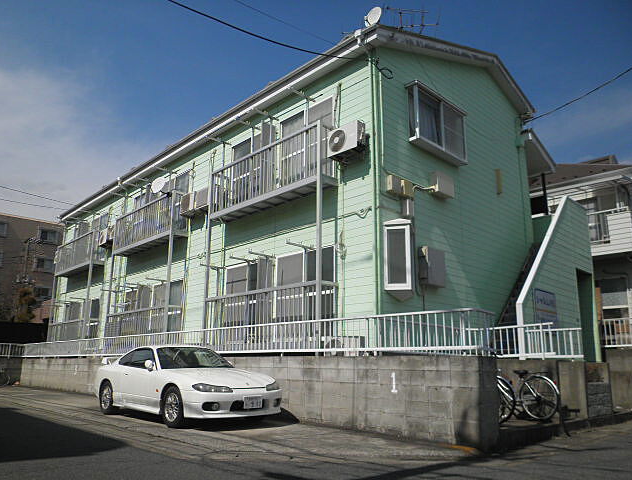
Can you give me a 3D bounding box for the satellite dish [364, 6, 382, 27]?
[{"bbox_3d":[1.308,-5.080,10.936,0.240,0.430,0.410,11,-18,-37],"label":"satellite dish"}]

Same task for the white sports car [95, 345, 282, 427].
[{"bbox_3d":[-2.450,2.552,8.787,1.700,1.285,4.445,13,-19,-42],"label":"white sports car"}]

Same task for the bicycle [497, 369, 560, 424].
[{"bbox_3d":[3.177,2.381,7.952,0.560,1.050,1.750,9,-17,-34],"label":"bicycle"}]

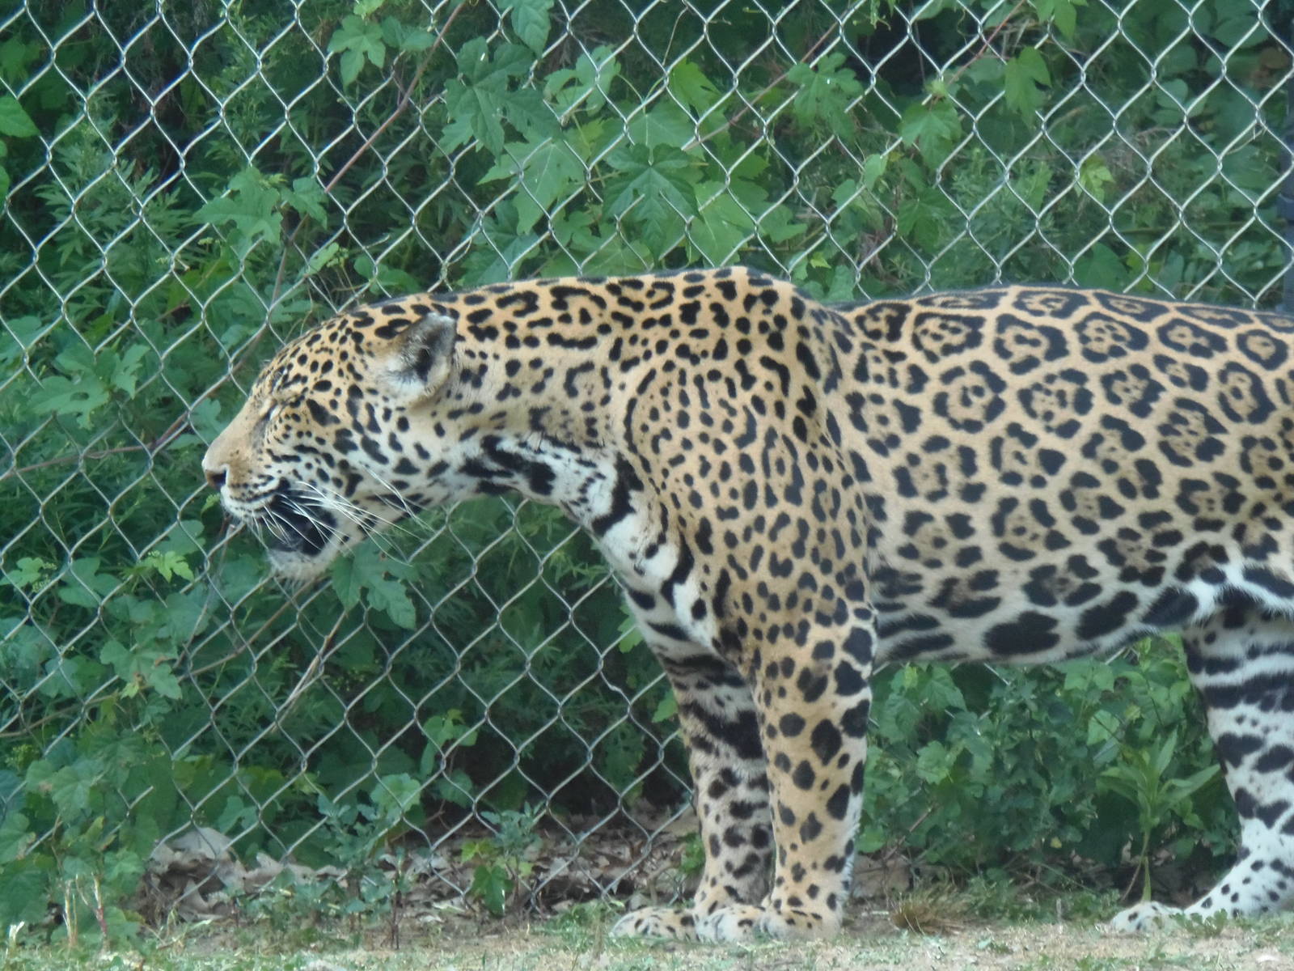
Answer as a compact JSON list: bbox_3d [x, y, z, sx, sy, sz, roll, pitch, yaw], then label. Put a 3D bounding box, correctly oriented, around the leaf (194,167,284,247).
[{"bbox_3d":[-0.364,-0.248,9.310,0.079,0.071,0.030,0,2,0],"label":"leaf"}]

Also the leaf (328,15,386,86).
[{"bbox_3d":[-0.259,-0.389,9.310,0.051,0.063,0.030,0,2,0],"label":"leaf"}]

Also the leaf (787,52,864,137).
[{"bbox_3d":[0.179,-0.391,10.440,0.077,0.083,0.035,1,4,0],"label":"leaf"}]

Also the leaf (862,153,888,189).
[{"bbox_3d":[0.228,-0.314,10.460,0.025,0.035,0.014,1,4,0],"label":"leaf"}]

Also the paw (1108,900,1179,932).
[{"bbox_3d":[0.434,0.374,9.070,0.075,0.029,0.075,0,2,0],"label":"paw"}]

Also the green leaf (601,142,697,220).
[{"bbox_3d":[0.003,-0.302,10.420,0.092,0.074,0.040,1,4,0],"label":"green leaf"}]

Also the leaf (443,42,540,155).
[{"bbox_3d":[-0.154,-0.387,10.430,0.099,0.109,0.040,1,4,0],"label":"leaf"}]

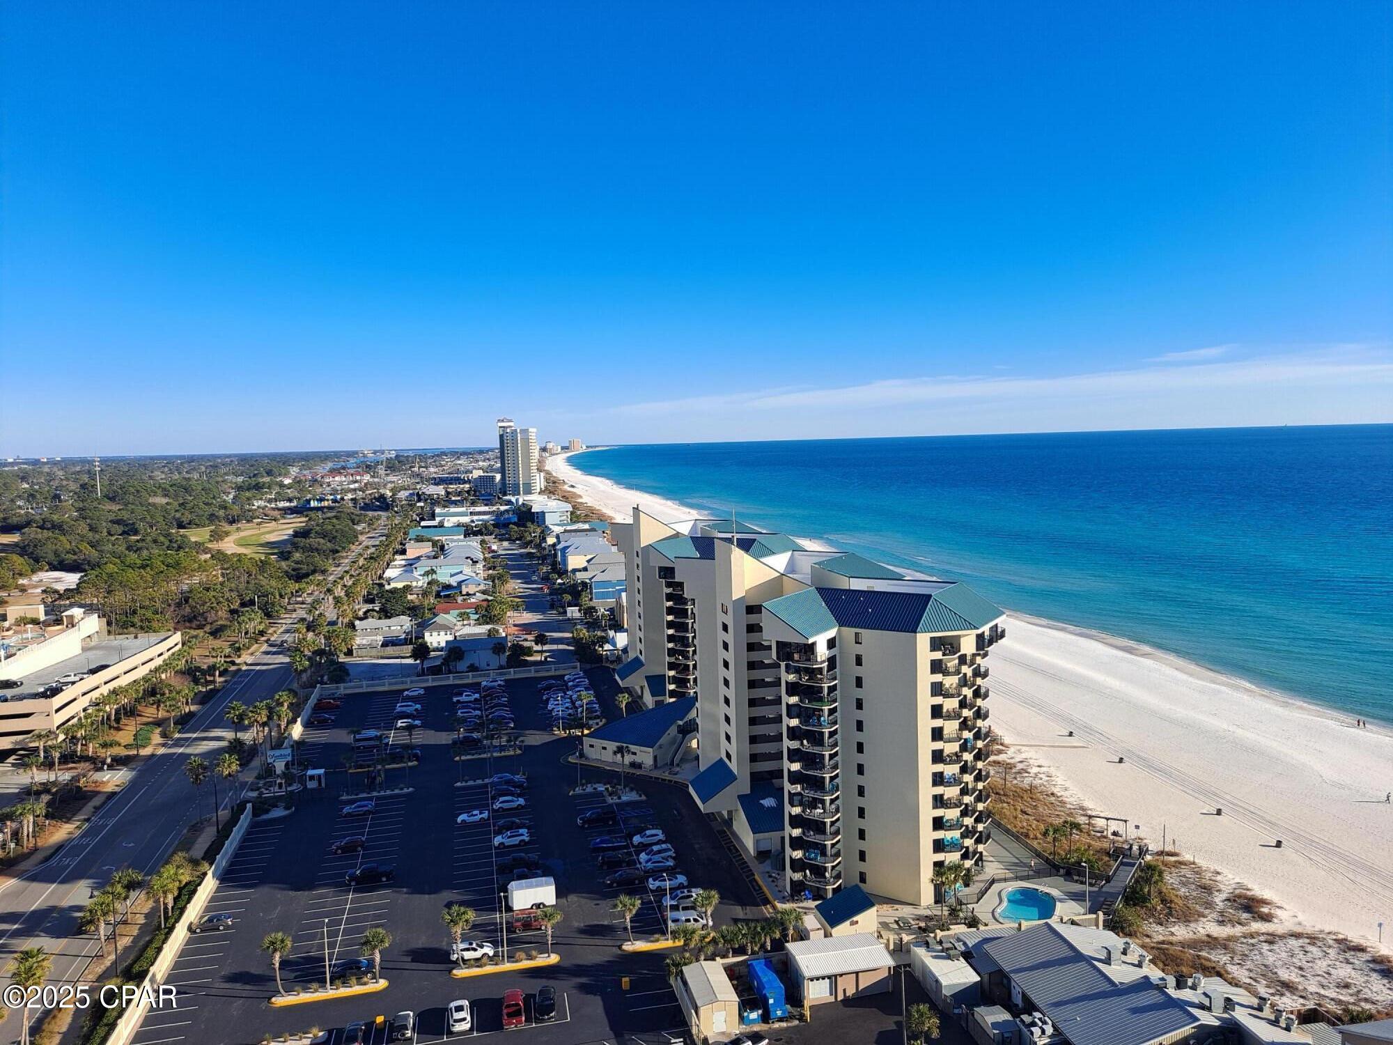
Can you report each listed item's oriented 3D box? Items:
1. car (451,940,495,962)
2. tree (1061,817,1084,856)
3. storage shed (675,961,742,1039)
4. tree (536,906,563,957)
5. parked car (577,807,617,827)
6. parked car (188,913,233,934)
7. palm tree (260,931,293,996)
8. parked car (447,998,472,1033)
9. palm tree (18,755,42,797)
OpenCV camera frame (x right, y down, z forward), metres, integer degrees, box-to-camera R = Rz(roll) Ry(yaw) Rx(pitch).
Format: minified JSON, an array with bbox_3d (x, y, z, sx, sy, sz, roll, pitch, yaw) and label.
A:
[{"bbox_3d":[-25.063,48.188,112.908,4.660,1.650,1.850,-2,5,1],"label":"car"},{"bbox_3d":[49.023,41.129,131.164,3.100,5.450,3.100,-2,5,0],"label":"tree"},{"bbox_3d":[1.389,46.322,98.788,3.850,3.250,7.400,-3,5,-13],"label":"storage shed"},{"bbox_3d":[-16.320,45.896,112.645,2.920,5.760,2.920,-3,5,-13],"label":"tree"},{"bbox_3d":[-14.415,43.353,148.035,5.600,1.900,2.000,-3,5,-13],"label":"parked car"},{"bbox_3d":[-57.208,47.148,118.510,4.550,1.600,1.820,-3,5,-14],"label":"parked car"},{"bbox_3d":[-43.155,45.377,103.356,3.300,6.850,3.300,-2,5,0],"label":"palm tree"},{"bbox_3d":[-23.119,47.874,98.413,1.880,1.620,4.550,-3,5,-17],"label":"parked car"},{"bbox_3d":[-111.813,42.150,168.757,3.700,6.300,3.700,-2,5,0],"label":"palm tree"}]

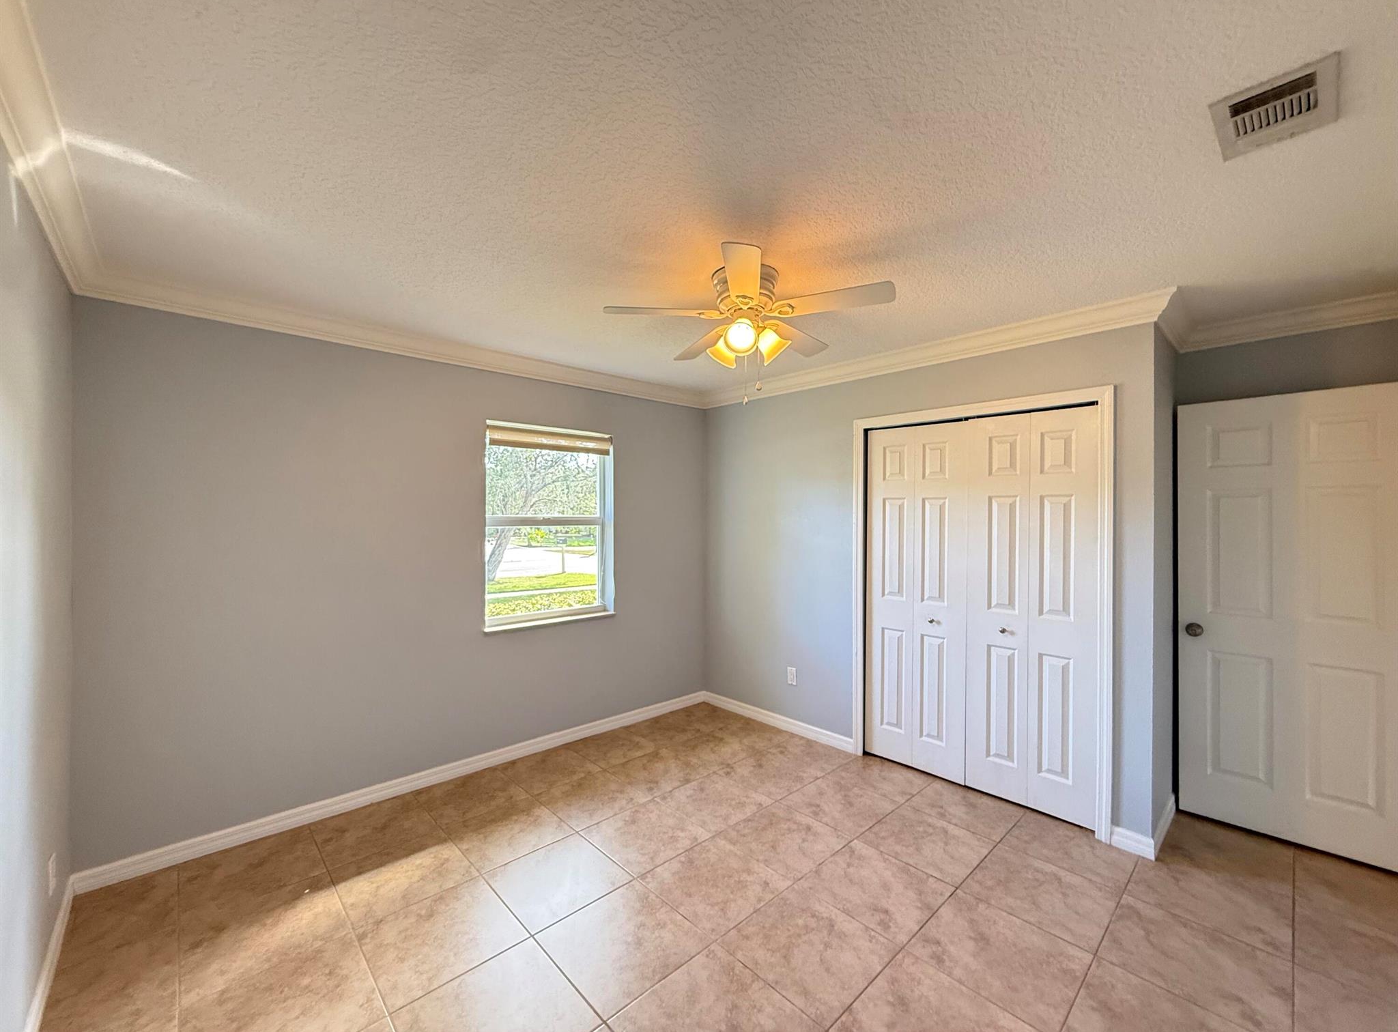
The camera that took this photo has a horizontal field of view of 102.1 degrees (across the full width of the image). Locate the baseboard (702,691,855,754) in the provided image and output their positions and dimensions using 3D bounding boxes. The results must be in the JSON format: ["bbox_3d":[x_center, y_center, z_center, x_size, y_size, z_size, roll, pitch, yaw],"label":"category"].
[{"bbox_3d":[0.505,1.446,4.044,0.020,0.083,1.329,0,0,-43],"label":"baseboard"}]

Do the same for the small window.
[{"bbox_3d":[-0.954,0.055,3.649,0.904,1.226,0.125,0,0,-43],"label":"small window"}]

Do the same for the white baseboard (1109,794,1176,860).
[{"bbox_3d":[2.144,1.459,2.720,0.601,0.084,0.163,0,0,-43],"label":"white baseboard"}]

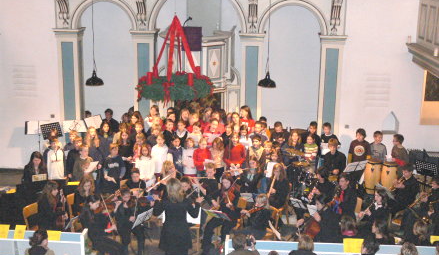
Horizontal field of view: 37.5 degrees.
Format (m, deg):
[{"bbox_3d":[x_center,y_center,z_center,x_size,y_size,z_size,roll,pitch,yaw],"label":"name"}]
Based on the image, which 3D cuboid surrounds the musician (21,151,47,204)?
[{"bbox_3d":[-3.512,1.054,12.318,0.480,1.250,0.650,-1,12,-8],"label":"musician"}]

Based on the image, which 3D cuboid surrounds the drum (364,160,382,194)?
[{"bbox_3d":[3.344,1.044,14.039,0.370,0.690,0.370,1,14,0],"label":"drum"}]

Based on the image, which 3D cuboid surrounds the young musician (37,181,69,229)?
[{"bbox_3d":[-2.530,1.511,10.266,0.750,1.260,0.520,10,15,36],"label":"young musician"}]

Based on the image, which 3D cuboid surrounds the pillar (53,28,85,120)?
[{"bbox_3d":[-3.158,-0.585,13.976,0.580,3.109,0.550,2,14,4],"label":"pillar"}]

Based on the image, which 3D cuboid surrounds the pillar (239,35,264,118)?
[{"bbox_3d":[0.737,-0.486,14.579,0.580,3.220,0.560,2,12,3],"label":"pillar"}]

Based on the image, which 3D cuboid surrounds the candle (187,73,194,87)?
[{"bbox_3d":[-0.491,-0.810,11.151,0.100,0.230,0.100,1,14,0],"label":"candle"}]

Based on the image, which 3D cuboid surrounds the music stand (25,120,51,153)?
[{"bbox_3d":[-4.015,0.506,14.343,0.520,1.340,0.420,1,14,0],"label":"music stand"}]

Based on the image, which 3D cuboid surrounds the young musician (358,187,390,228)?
[{"bbox_3d":[2.410,1.579,10.379,0.750,1.250,0.480,-5,15,-21],"label":"young musician"}]

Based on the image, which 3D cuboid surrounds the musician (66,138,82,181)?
[{"bbox_3d":[-2.725,0.847,12.267,0.400,1.358,0.300,-1,14,-8],"label":"musician"}]

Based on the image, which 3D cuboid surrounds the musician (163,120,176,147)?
[{"bbox_3d":[-1.057,0.559,13.673,0.400,1.440,0.300,-2,15,-12],"label":"musician"}]

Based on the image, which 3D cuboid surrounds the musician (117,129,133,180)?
[{"bbox_3d":[-1.829,0.749,12.548,0.420,1.483,0.320,-2,14,-11],"label":"musician"}]

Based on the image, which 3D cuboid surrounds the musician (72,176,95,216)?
[{"bbox_3d":[-2.208,1.440,10.777,0.480,1.250,0.720,-4,15,-19],"label":"musician"}]

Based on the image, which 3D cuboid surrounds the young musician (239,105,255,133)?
[{"bbox_3d":[0.585,0.265,14.499,0.430,1.530,0.300,7,15,22],"label":"young musician"}]

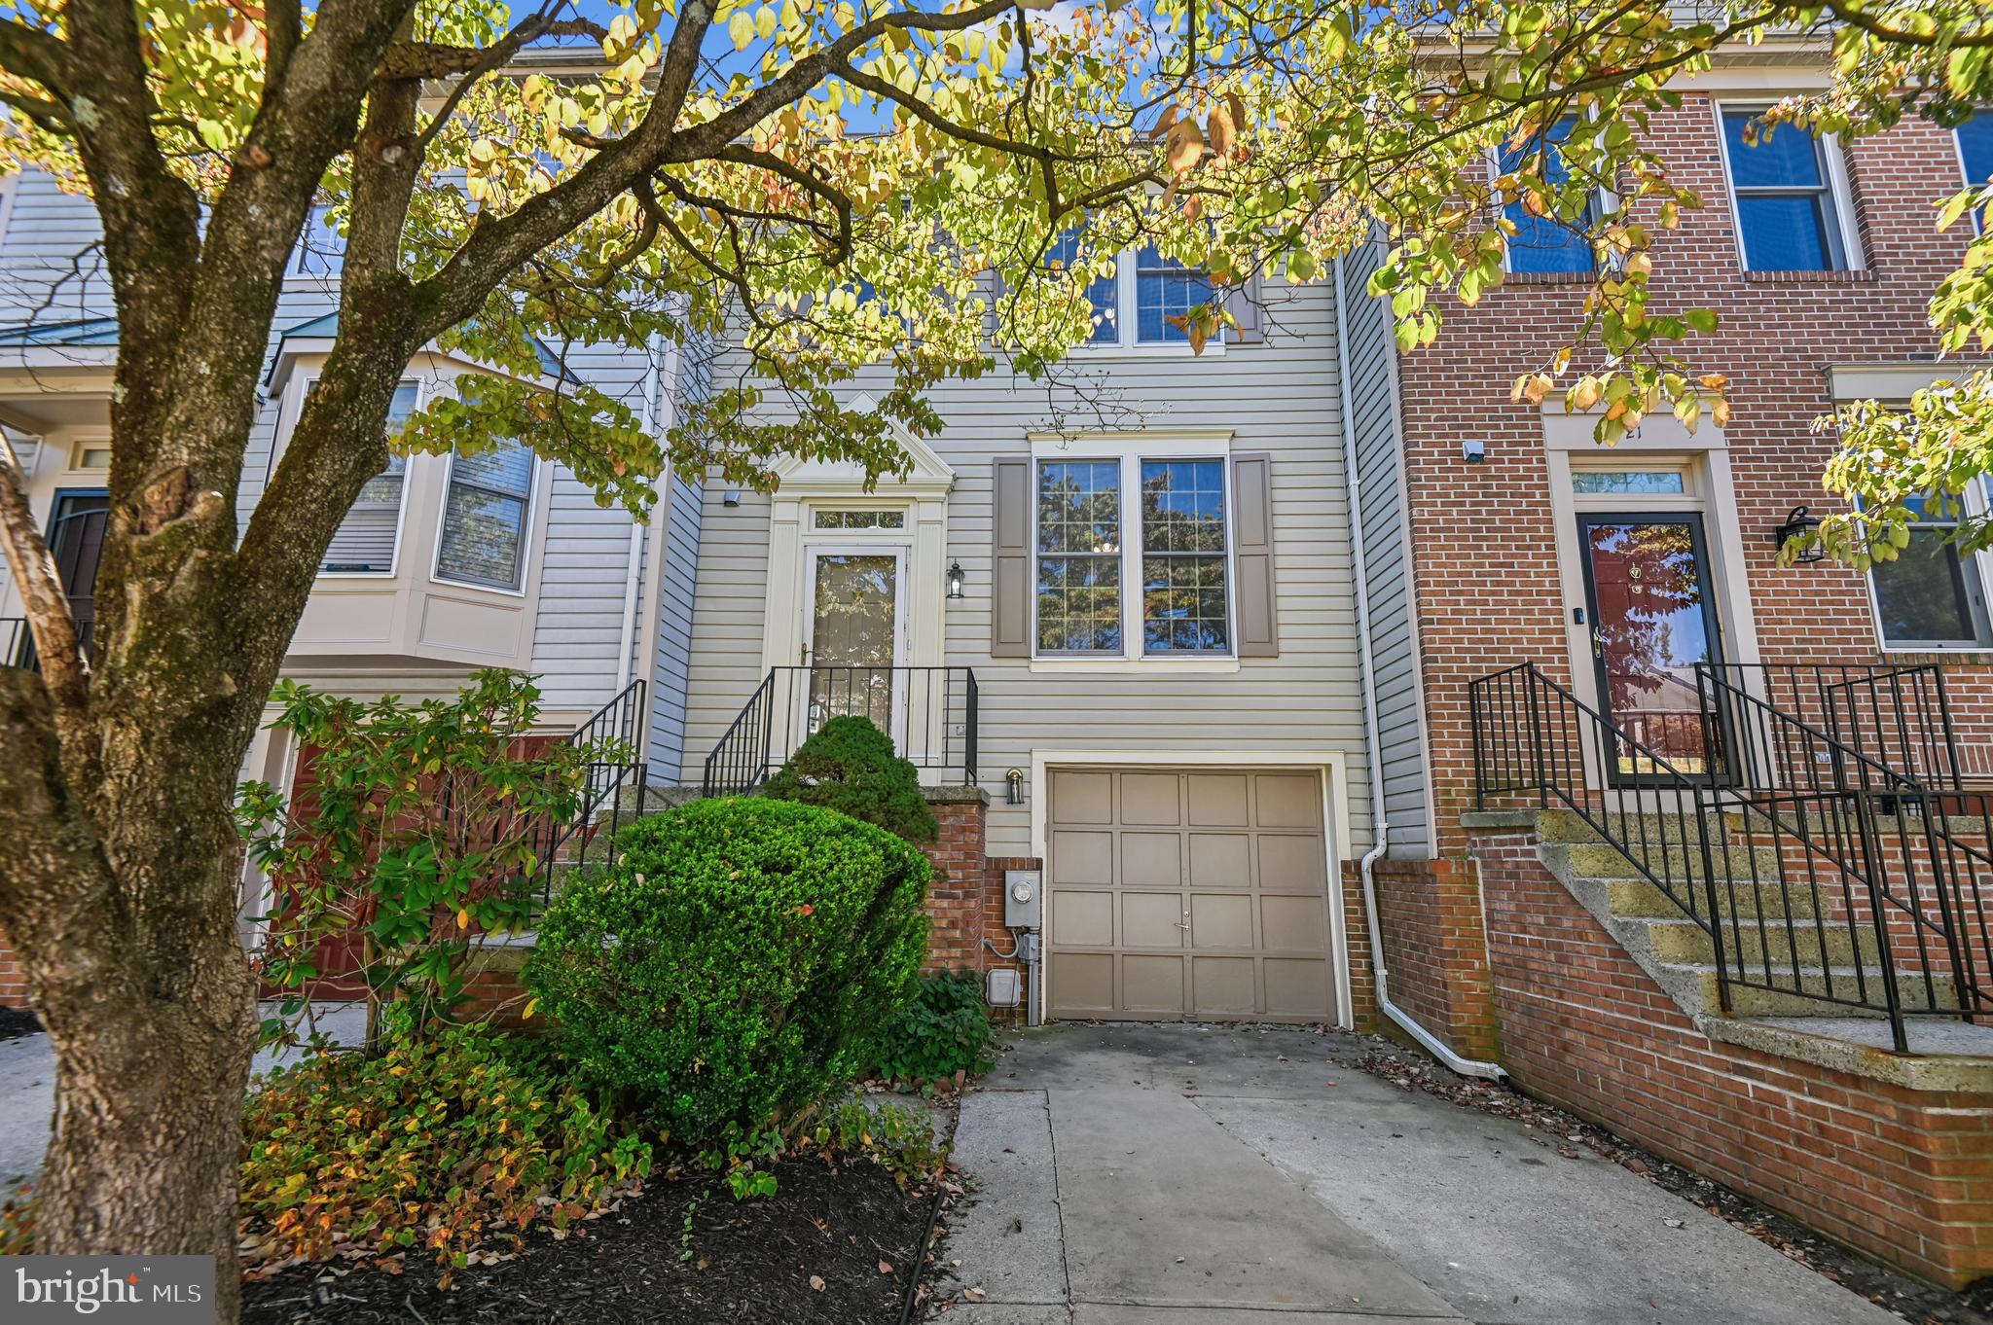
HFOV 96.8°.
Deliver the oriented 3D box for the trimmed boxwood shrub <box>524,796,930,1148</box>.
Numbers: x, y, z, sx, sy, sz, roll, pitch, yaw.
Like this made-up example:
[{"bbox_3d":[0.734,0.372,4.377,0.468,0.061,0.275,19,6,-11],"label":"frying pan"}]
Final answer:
[{"bbox_3d":[-1.258,1.465,4.305,1.900,1.560,1.750,0,-11,3],"label":"trimmed boxwood shrub"}]

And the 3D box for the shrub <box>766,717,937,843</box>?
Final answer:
[{"bbox_3d":[-1.031,1.373,6.048,1.280,2.020,1.200,0,-11,3],"label":"shrub"}]

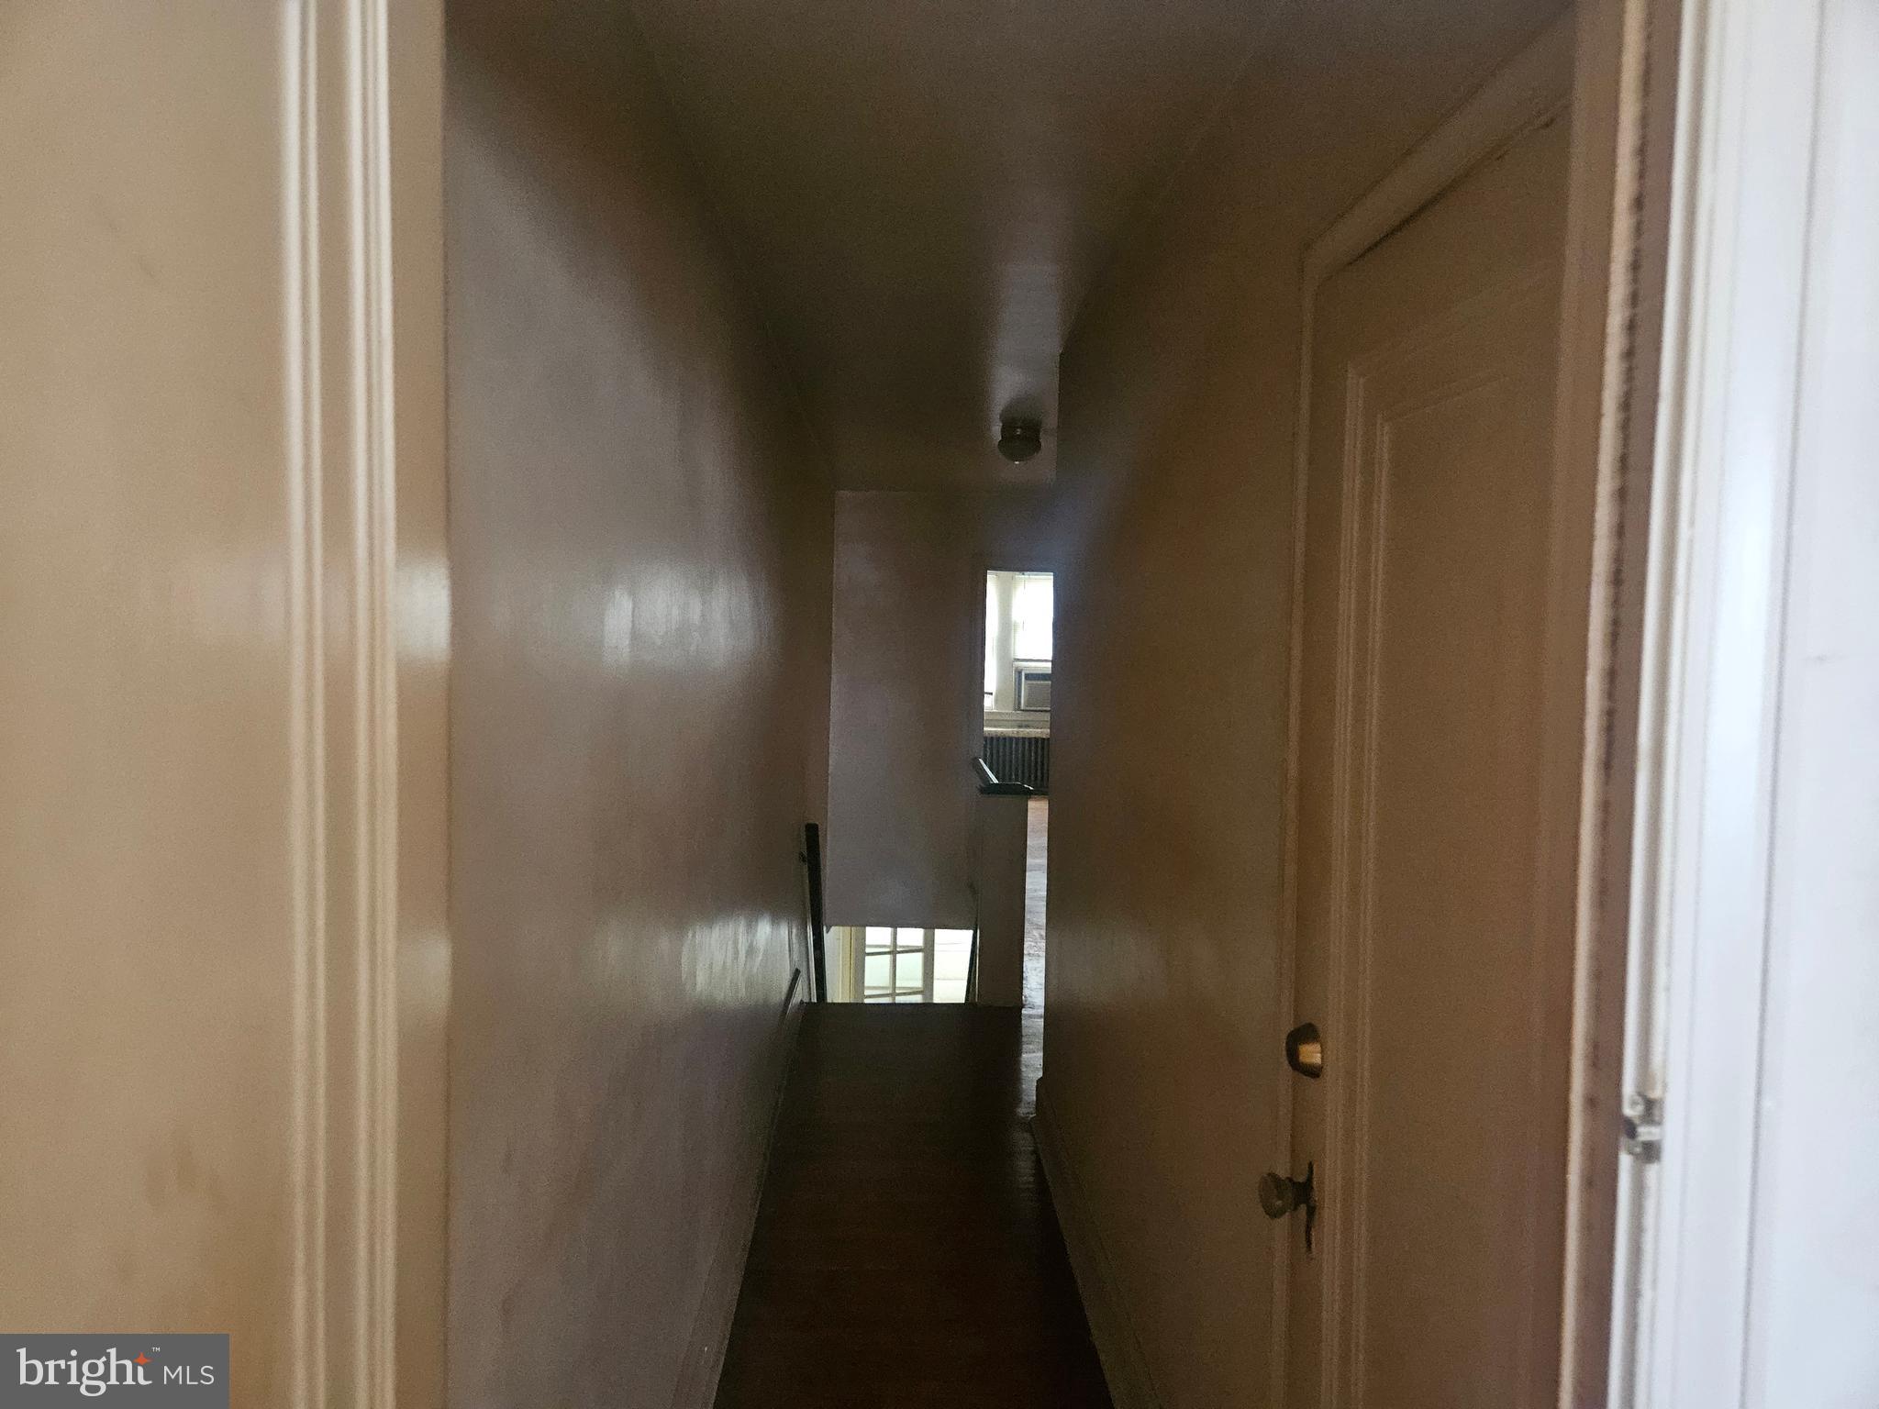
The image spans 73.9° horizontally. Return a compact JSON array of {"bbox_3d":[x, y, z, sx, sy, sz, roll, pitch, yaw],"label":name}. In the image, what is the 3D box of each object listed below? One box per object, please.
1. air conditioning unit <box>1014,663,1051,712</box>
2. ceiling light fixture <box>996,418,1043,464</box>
[{"bbox_3d":[1.108,-0.154,12.814,0.580,0.386,0.480,1,4,-2],"label":"air conditioning unit"},{"bbox_3d":[0.342,-1.104,5.274,0.183,0.172,0.183,1,4,-2],"label":"ceiling light fixture"}]

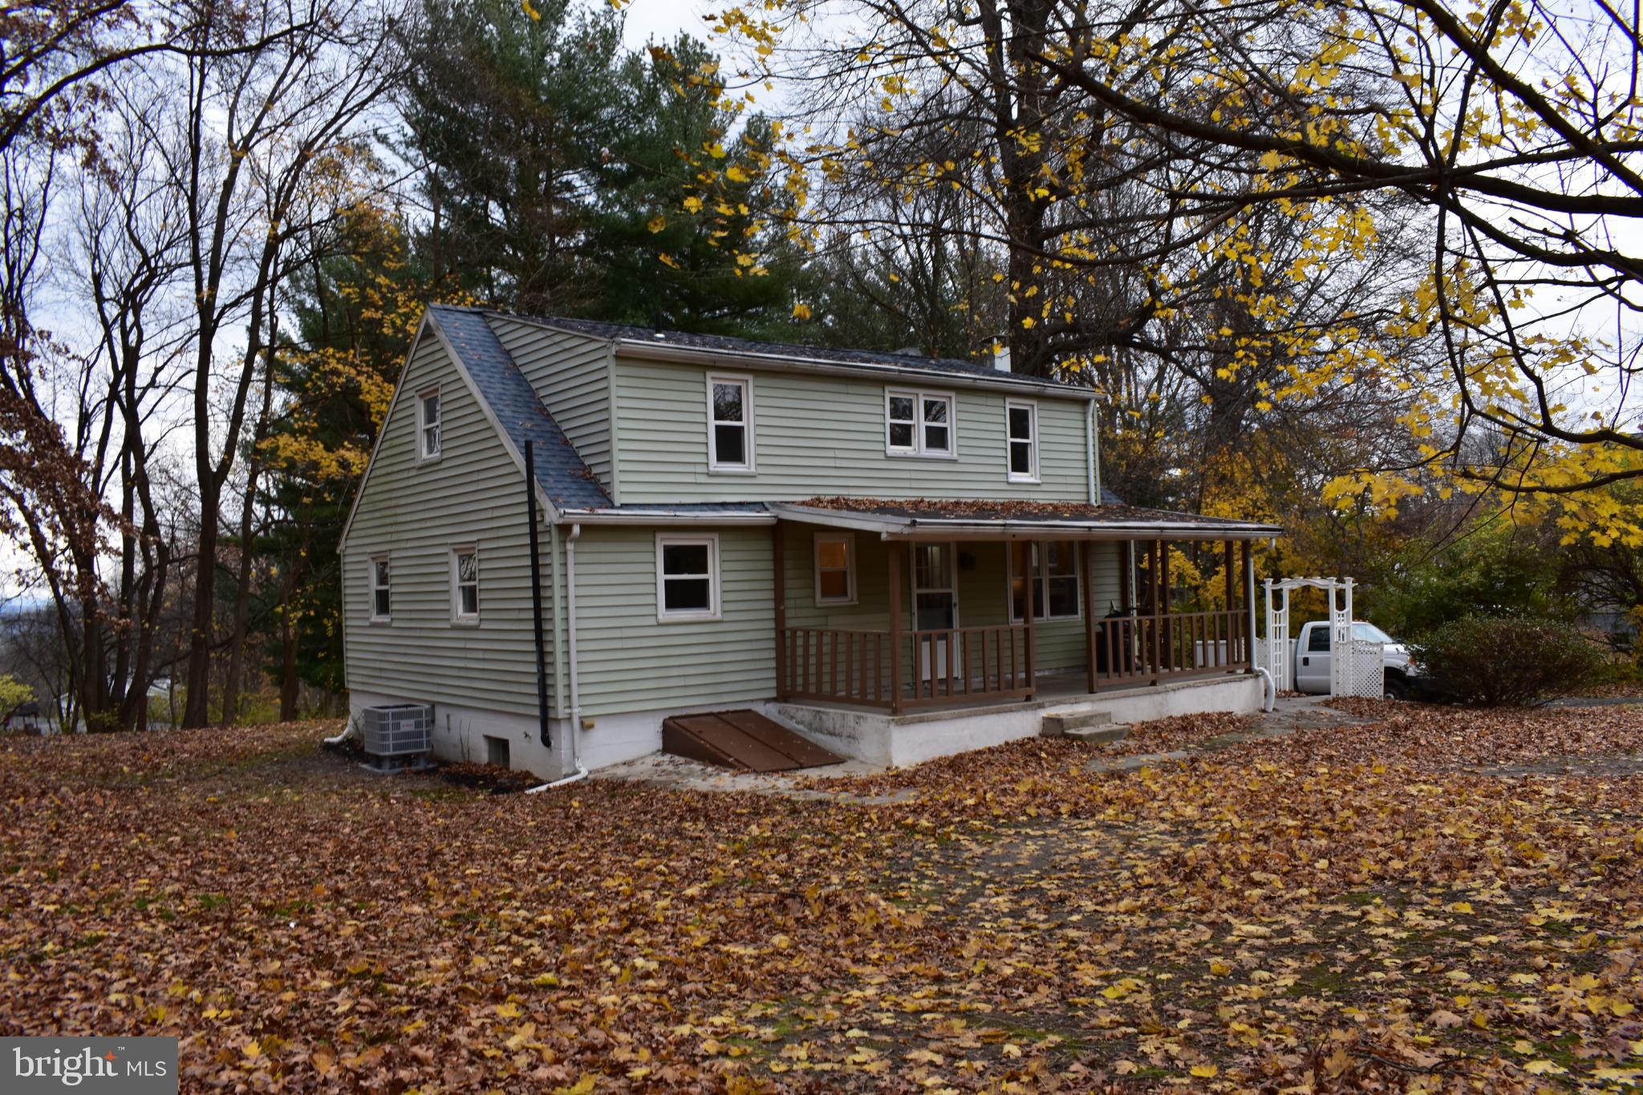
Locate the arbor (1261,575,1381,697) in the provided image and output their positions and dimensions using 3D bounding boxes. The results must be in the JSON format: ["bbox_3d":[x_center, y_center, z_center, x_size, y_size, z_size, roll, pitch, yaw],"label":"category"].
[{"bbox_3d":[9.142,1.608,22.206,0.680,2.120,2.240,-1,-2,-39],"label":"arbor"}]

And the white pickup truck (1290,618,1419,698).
[{"bbox_3d":[11.651,2.738,28.791,2.050,2.000,5.850,-1,-2,-42],"label":"white pickup truck"}]

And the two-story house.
[{"bbox_3d":[-0.353,-0.357,19.322,10.900,6.180,10.100,-1,-2,-39],"label":"two-story house"}]

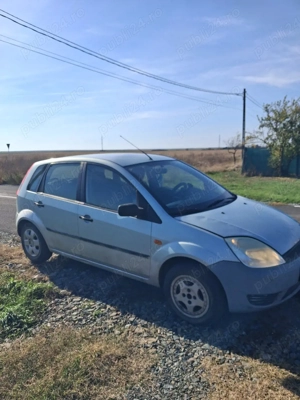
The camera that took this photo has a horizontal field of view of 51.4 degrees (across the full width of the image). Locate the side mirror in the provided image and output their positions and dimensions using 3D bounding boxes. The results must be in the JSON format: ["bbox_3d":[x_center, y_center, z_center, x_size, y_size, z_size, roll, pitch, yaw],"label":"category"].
[{"bbox_3d":[-0.196,0.094,2.891,0.110,0.128,0.200,7,13,38],"label":"side mirror"}]

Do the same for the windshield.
[{"bbox_3d":[0.381,-0.197,3.493,0.940,0.115,1.370,40,31,26],"label":"windshield"}]

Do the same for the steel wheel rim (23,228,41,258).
[{"bbox_3d":[-1.575,0.572,4.258,0.385,0.385,0.130,7,13,38],"label":"steel wheel rim"}]

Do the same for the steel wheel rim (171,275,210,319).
[{"bbox_3d":[0.370,0.821,2.729,0.387,0.387,0.130,7,13,38],"label":"steel wheel rim"}]

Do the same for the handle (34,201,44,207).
[{"bbox_3d":[-1.385,0.051,3.912,0.195,0.063,0.052,7,13,38],"label":"handle"}]

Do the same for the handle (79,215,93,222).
[{"bbox_3d":[-0.690,0.202,3.364,0.195,0.063,0.052,7,13,38],"label":"handle"}]

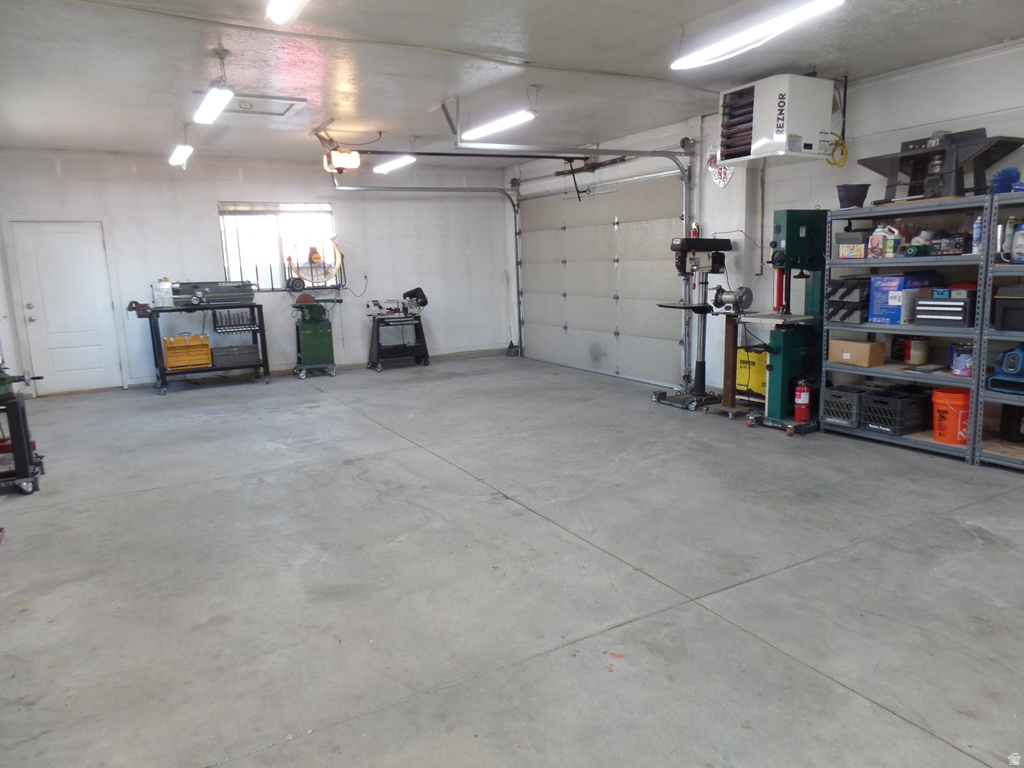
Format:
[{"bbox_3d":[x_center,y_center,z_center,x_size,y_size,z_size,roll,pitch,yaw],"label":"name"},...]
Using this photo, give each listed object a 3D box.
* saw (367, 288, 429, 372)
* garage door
[{"bbox_3d":[-1.655,-0.790,9.837,0.860,1.140,0.480,-8,11,-29],"label":"saw"},{"bbox_3d":[1.057,-1.386,9.218,0.060,2.460,3.660,-8,11,-28],"label":"garage door"}]

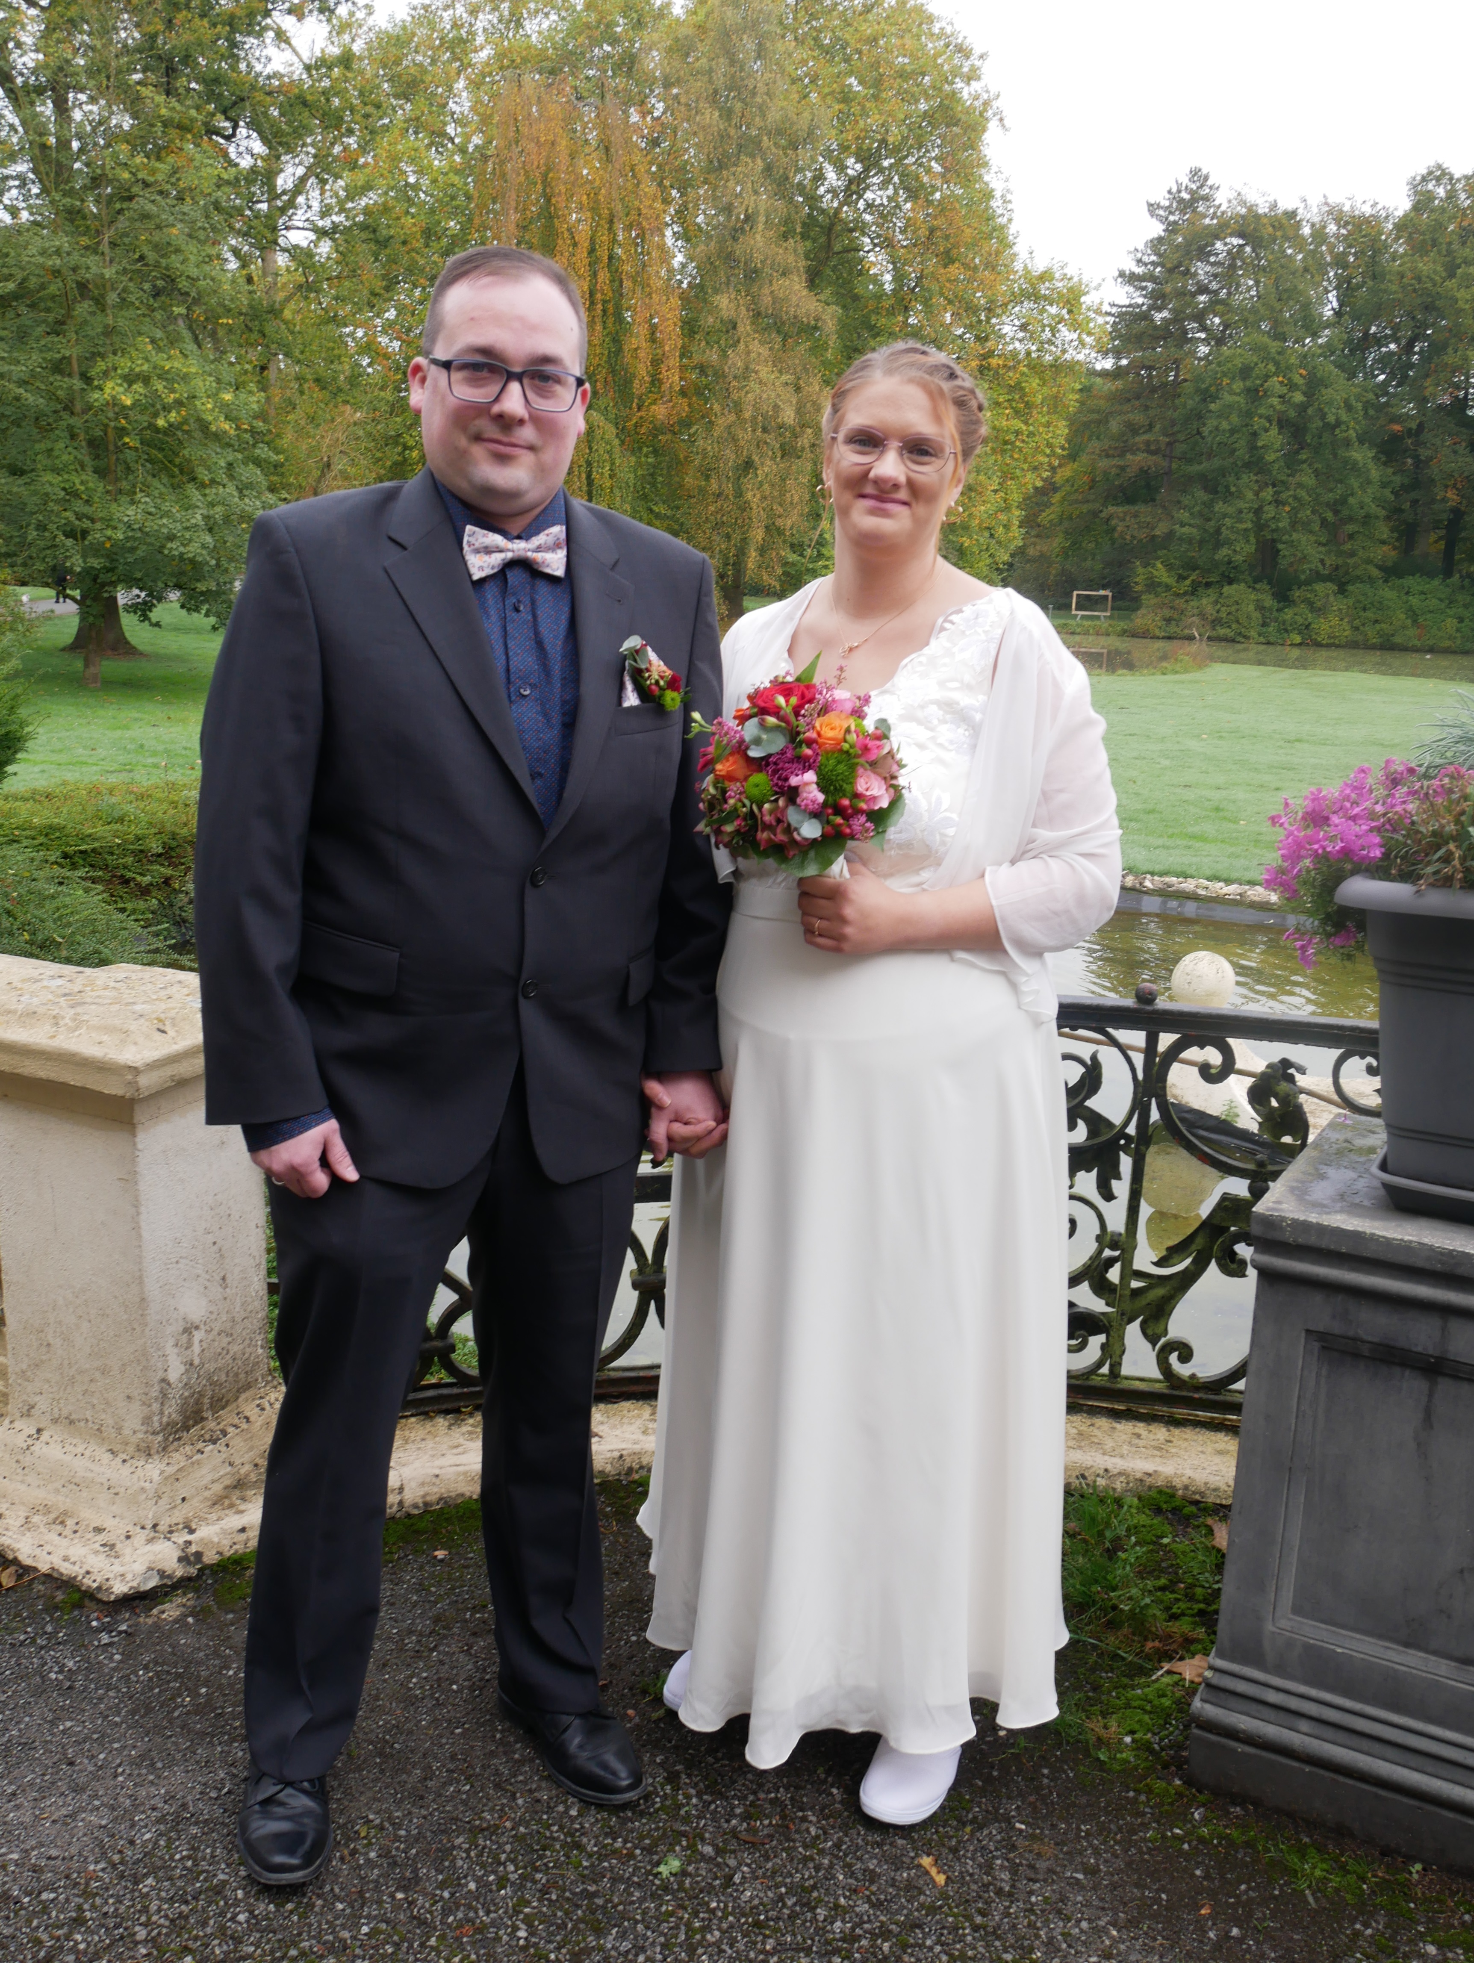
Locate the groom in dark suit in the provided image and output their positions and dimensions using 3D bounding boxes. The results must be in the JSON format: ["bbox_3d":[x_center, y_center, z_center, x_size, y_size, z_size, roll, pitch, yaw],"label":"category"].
[{"bbox_3d":[-0.294,0.109,2.053,0.570,1.770,0.360,-4,15,-24],"label":"groom in dark suit"}]

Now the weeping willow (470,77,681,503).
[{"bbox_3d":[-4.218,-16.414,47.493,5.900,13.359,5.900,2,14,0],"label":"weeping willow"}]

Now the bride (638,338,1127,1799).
[{"bbox_3d":[0.116,0.127,2.162,0.550,1.710,0.470,10,16,29],"label":"bride"}]

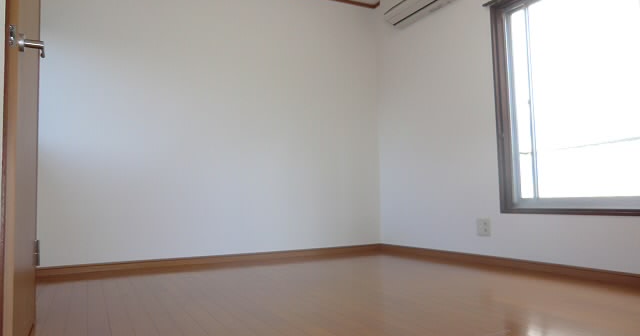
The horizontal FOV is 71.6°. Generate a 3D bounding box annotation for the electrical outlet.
[{"bbox_3d":[1.128,0.412,3.064,0.012,0.122,0.114,1,-4,-27],"label":"electrical outlet"}]

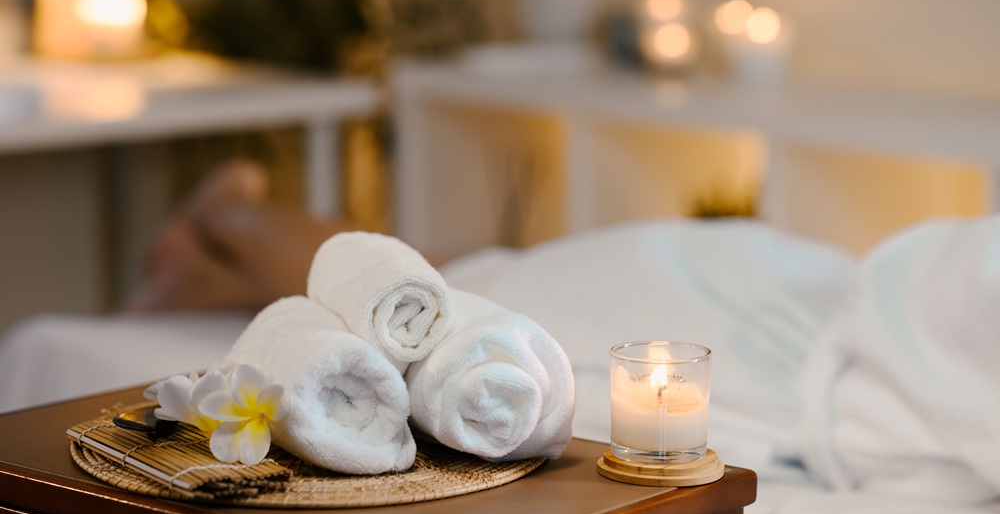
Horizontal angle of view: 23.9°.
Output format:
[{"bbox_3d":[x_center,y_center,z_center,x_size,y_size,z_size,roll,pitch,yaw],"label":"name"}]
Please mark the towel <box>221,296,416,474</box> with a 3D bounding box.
[{"bbox_3d":[-0.141,0.092,1.787,0.103,0.103,0.169,-4,10,-23],"label":"towel"}]

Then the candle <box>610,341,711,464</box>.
[{"bbox_3d":[0.117,0.108,1.761,0.076,0.076,0.076,0,9,0],"label":"candle"}]

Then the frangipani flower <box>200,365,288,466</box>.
[{"bbox_3d":[-0.182,0.112,1.672,0.062,0.070,0.032,3,-9,17],"label":"frangipani flower"}]

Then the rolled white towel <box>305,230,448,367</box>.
[{"bbox_3d":[-0.090,0.032,1.798,0.076,0.076,0.153,-3,11,-18],"label":"rolled white towel"}]

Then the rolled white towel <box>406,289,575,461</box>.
[{"bbox_3d":[-0.029,0.083,1.830,0.111,0.109,0.178,-5,11,-29],"label":"rolled white towel"}]

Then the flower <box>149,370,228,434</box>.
[{"bbox_3d":[-0.220,0.107,1.712,0.070,0.056,0.042,-1,-17,-6],"label":"flower"}]

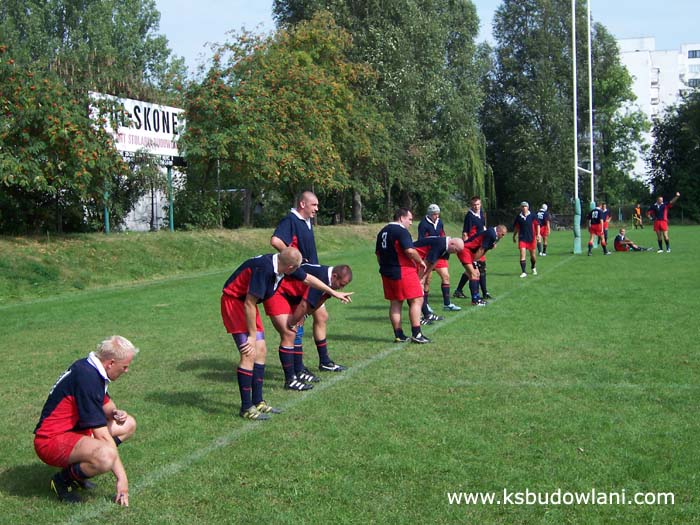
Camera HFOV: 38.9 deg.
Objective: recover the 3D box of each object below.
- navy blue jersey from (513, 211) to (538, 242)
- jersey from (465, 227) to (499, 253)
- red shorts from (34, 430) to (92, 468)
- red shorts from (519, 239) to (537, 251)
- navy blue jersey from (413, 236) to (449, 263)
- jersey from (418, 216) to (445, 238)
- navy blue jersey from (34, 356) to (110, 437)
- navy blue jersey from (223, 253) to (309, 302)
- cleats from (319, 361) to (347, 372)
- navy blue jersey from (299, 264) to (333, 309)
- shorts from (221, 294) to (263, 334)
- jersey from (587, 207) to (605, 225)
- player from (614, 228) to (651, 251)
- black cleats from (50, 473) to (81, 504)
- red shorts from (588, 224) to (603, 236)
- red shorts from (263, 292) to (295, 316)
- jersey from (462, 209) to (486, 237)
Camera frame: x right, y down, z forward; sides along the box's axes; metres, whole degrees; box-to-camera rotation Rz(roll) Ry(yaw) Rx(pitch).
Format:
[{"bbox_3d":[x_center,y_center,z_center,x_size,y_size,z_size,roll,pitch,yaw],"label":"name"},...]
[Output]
[{"bbox_3d":[4.300,-0.851,24.100,0.580,0.760,0.300,-1,3,8],"label":"navy blue jersey"},{"bbox_3d":[2.322,-0.389,17.500,0.600,0.400,0.540,-37,-6,13],"label":"jersey"},{"bbox_3d":[-1.813,1.179,6.250,0.380,0.260,0.390,-2,3,3],"label":"red shorts"},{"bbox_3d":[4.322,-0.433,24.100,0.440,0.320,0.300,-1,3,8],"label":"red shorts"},{"bbox_3d":[1.208,-0.182,15.050,0.600,0.400,0.540,-32,-4,14],"label":"navy blue jersey"},{"bbox_3d":[1.399,-0.432,16.800,0.330,0.700,0.530,6,7,45],"label":"jersey"},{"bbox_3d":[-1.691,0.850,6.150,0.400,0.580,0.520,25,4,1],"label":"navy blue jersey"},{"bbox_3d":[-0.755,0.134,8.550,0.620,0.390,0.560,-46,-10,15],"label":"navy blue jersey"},{"bbox_3d":[-0.175,1.139,10.850,0.305,0.120,0.110,-1,3,5],"label":"cleats"},{"bbox_3d":[-0.427,0.236,9.950,0.600,0.420,0.540,-32,-5,15],"label":"navy blue jersey"},{"bbox_3d":[-0.917,0.431,8.450,0.290,0.380,0.360,-1,3,23],"label":"shorts"},{"bbox_3d":[8.285,-1.567,33.400,0.540,0.620,0.300,1,4,38],"label":"jersey"},{"bbox_3d":[9.785,-0.759,34.200,1.250,0.800,0.550,-1,3,5],"label":"player"},{"bbox_3d":[-1.745,1.388,6.100,0.260,0.130,0.105,32,16,21],"label":"black cleats"},{"bbox_3d":[8.309,-1.069,33.400,0.460,0.400,0.310,1,4,38],"label":"red shorts"},{"bbox_3d":[-0.704,0.384,9.750,0.310,0.330,0.360,-1,3,23],"label":"red shorts"},{"bbox_3d":[2.372,-0.673,18.800,0.290,0.720,0.470,1,4,45],"label":"jersey"}]

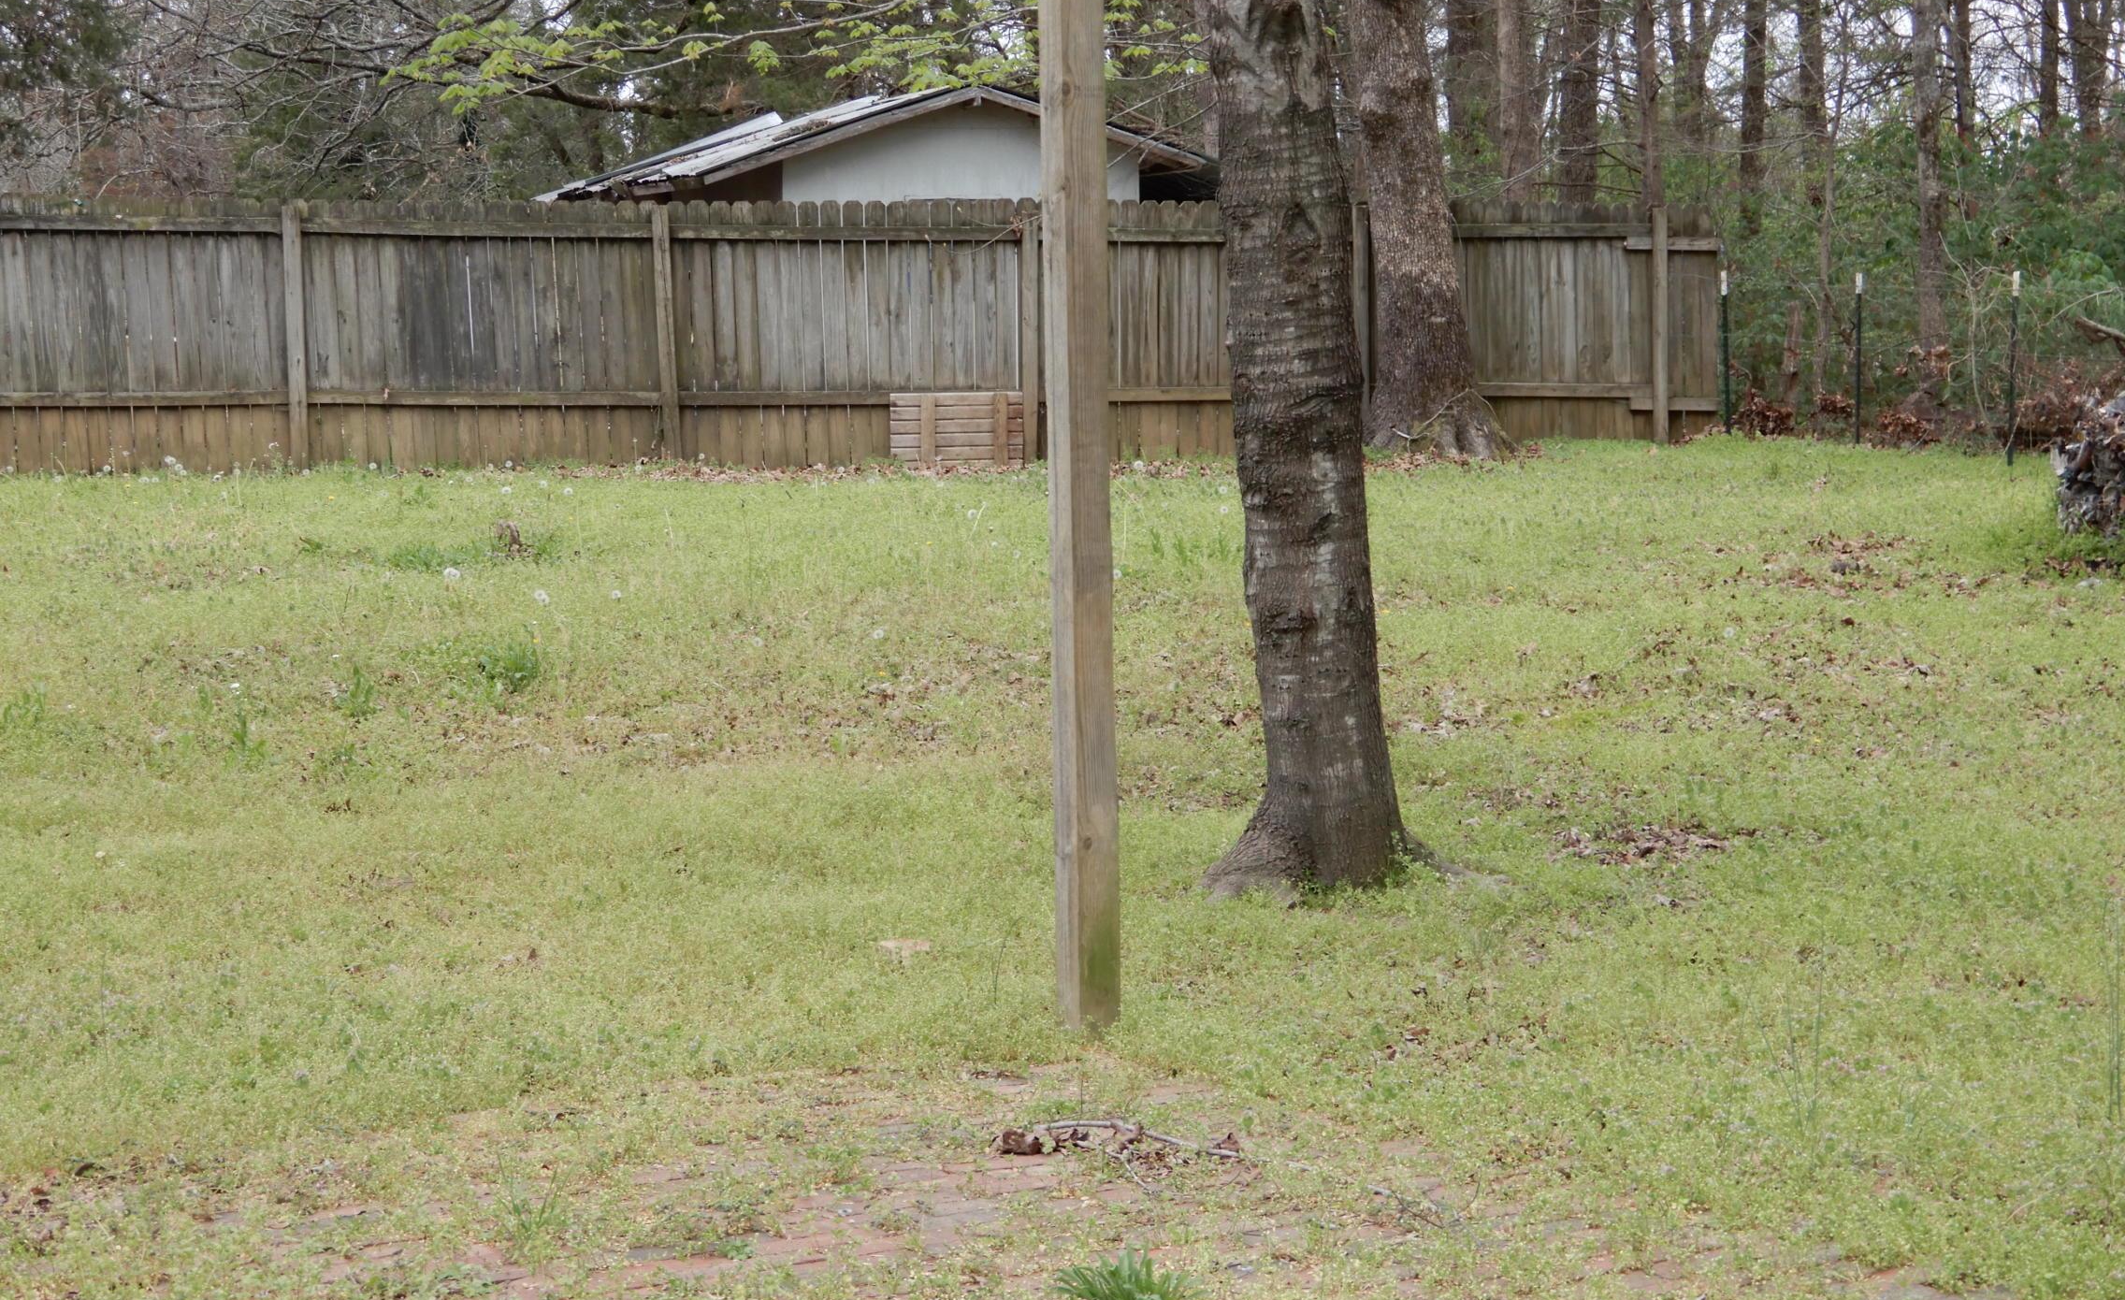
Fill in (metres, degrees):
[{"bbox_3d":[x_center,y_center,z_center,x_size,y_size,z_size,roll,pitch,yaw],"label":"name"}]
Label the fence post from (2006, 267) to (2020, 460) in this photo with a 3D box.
[{"bbox_3d":[6.007,-1.777,25.200,0.050,1.235,0.050,0,6,0],"label":"fence post"}]

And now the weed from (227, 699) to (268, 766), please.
[{"bbox_3d":[-2.676,0.267,13.100,0.140,0.205,0.140,0,6,0],"label":"weed"}]

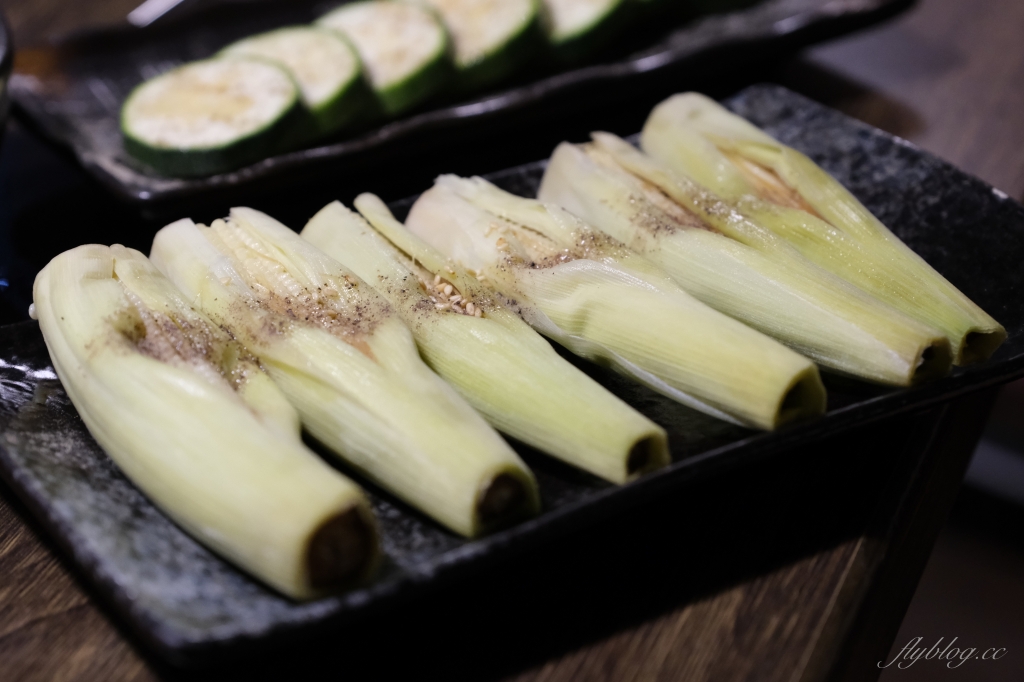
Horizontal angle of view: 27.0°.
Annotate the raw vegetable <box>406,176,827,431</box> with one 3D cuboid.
[{"bbox_3d":[0.024,-0.014,0.578,0.132,0.030,0.040,26,46,35],"label":"raw vegetable"}]

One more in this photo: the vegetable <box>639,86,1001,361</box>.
[{"bbox_3d":[0.085,-0.036,0.602,0.037,0.029,0.135,-24,41,-24],"label":"vegetable"}]

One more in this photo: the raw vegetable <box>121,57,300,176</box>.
[{"bbox_3d":[-0.098,-0.074,0.698,0.058,0.011,0.058,-7,37,0],"label":"raw vegetable"}]

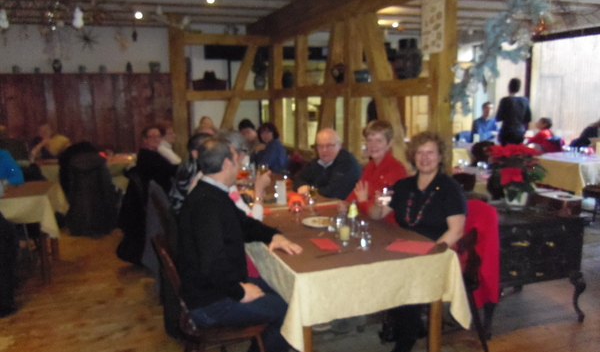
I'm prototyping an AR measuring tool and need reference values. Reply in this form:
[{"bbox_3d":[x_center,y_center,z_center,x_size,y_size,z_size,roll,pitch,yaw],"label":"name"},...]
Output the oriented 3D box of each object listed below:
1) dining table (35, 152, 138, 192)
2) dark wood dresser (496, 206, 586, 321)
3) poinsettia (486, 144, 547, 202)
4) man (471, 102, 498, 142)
[{"bbox_3d":[-2.665,0.184,6.276,1.250,0.770,0.850,-4,9,-20],"label":"dining table"},{"bbox_3d":[1.400,0.590,3.261,0.800,0.720,0.560,-4,10,-16],"label":"dark wood dresser"},{"bbox_3d":[1.448,0.021,3.323,0.400,0.430,0.380,3,10,23],"label":"poinsettia"},{"bbox_3d":[2.861,-0.447,7.572,0.520,1.360,0.650,-3,9,-16],"label":"man"}]

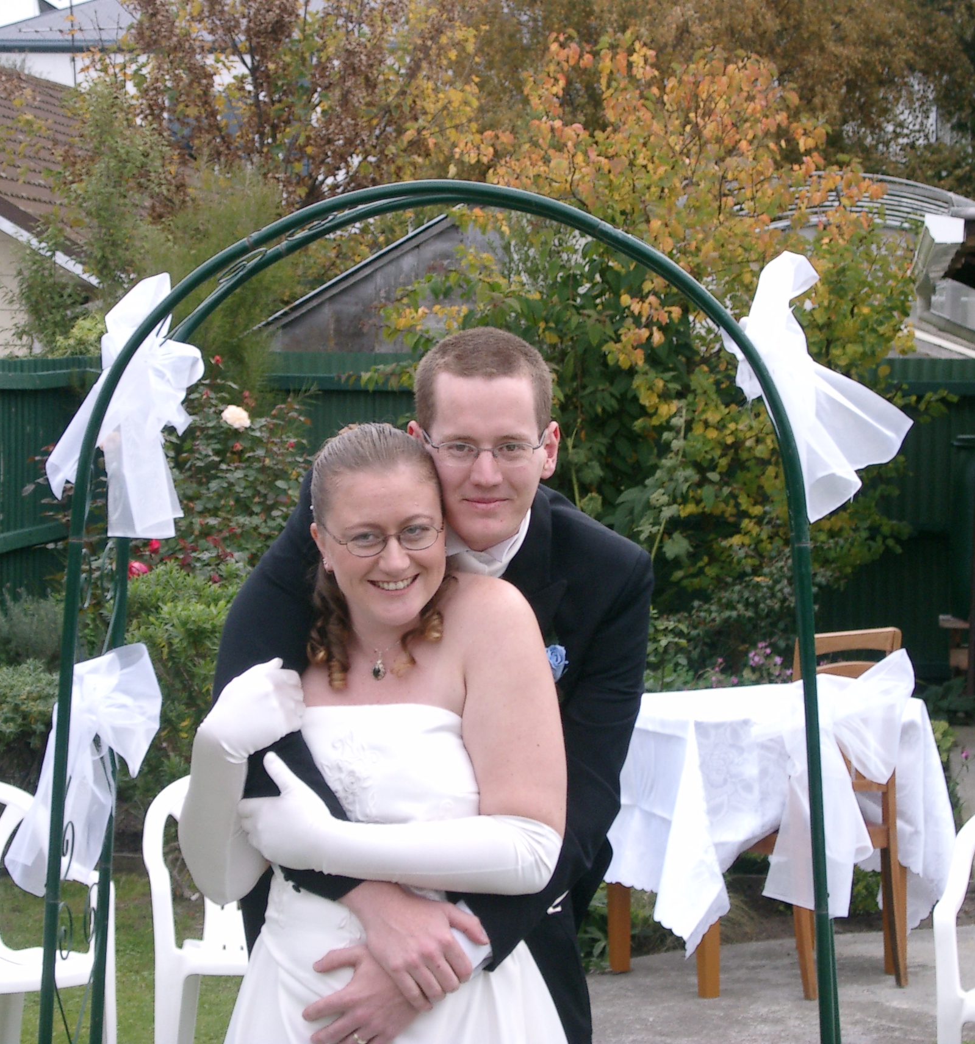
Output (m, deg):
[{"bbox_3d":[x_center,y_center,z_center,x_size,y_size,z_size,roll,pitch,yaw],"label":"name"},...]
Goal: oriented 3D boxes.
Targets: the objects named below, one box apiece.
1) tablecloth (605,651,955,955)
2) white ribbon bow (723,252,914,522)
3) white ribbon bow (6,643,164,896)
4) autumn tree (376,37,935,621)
[{"bbox_3d":[0.735,0.800,9.631,0.900,0.610,0.800,-1,2,-34],"label":"tablecloth"},{"bbox_3d":[0.469,-0.191,4.970,0.260,0.375,0.220,0,2,-6],"label":"white ribbon bow"},{"bbox_3d":[-0.570,0.350,4.970,0.225,0.360,0.220,0,2,-6],"label":"white ribbon bow"},{"bbox_3d":[0.730,-0.471,15.293,2.350,3.040,2.200,0,2,0],"label":"autumn tree"}]

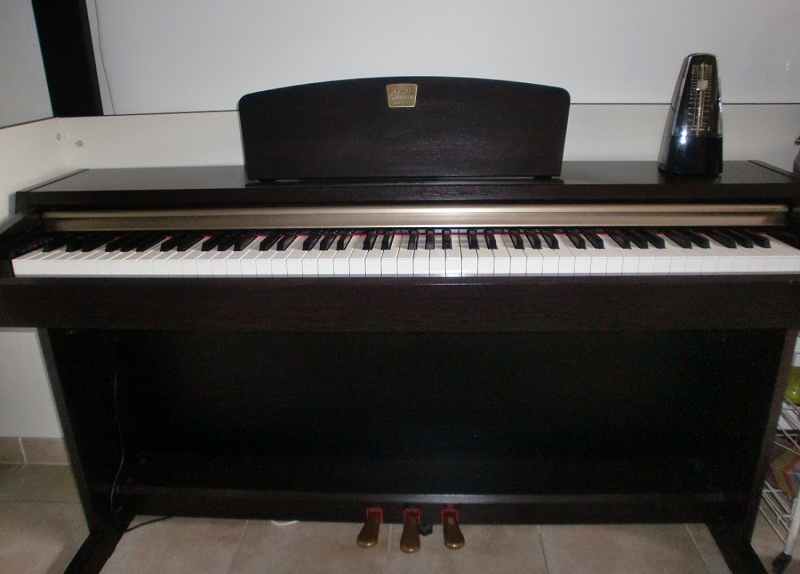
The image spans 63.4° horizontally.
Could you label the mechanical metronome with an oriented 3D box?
[{"bbox_3d":[0.514,-0.300,1.128,0.095,0.203,0.092,2,18,12],"label":"mechanical metronome"}]

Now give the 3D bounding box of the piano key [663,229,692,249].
[{"bbox_3d":[0.433,-0.078,1.012,0.013,0.013,0.092,0,19,4],"label":"piano key"}]

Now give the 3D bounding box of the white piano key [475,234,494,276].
[{"bbox_3d":[0.130,-0.054,1.016,0.022,0.023,0.147,0,18,3],"label":"white piano key"}]

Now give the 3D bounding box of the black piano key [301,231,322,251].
[{"bbox_3d":[-0.142,-0.075,1.047,0.013,0.012,0.092,0,18,3],"label":"black piano key"}]

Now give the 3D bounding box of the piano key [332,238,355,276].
[{"bbox_3d":[-0.082,-0.054,1.024,0.023,0.024,0.143,0,19,4],"label":"piano key"}]

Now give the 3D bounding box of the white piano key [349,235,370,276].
[{"bbox_3d":[-0.059,-0.054,1.023,0.023,0.024,0.143,0,19,4],"label":"white piano key"}]

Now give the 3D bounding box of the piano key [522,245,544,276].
[{"bbox_3d":[0.199,-0.052,1.005,0.022,0.025,0.149,0,17,4],"label":"piano key"}]

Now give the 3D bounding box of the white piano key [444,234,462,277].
[{"bbox_3d":[0.083,-0.052,1.012,0.022,0.025,0.149,0,17,4],"label":"white piano key"}]

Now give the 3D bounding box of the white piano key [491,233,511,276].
[{"bbox_3d":[0.154,-0.054,1.015,0.022,0.023,0.147,0,18,3],"label":"white piano key"}]

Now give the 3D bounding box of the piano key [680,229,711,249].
[{"bbox_3d":[0.460,-0.077,1.008,0.012,0.013,0.098,0,17,4],"label":"piano key"}]

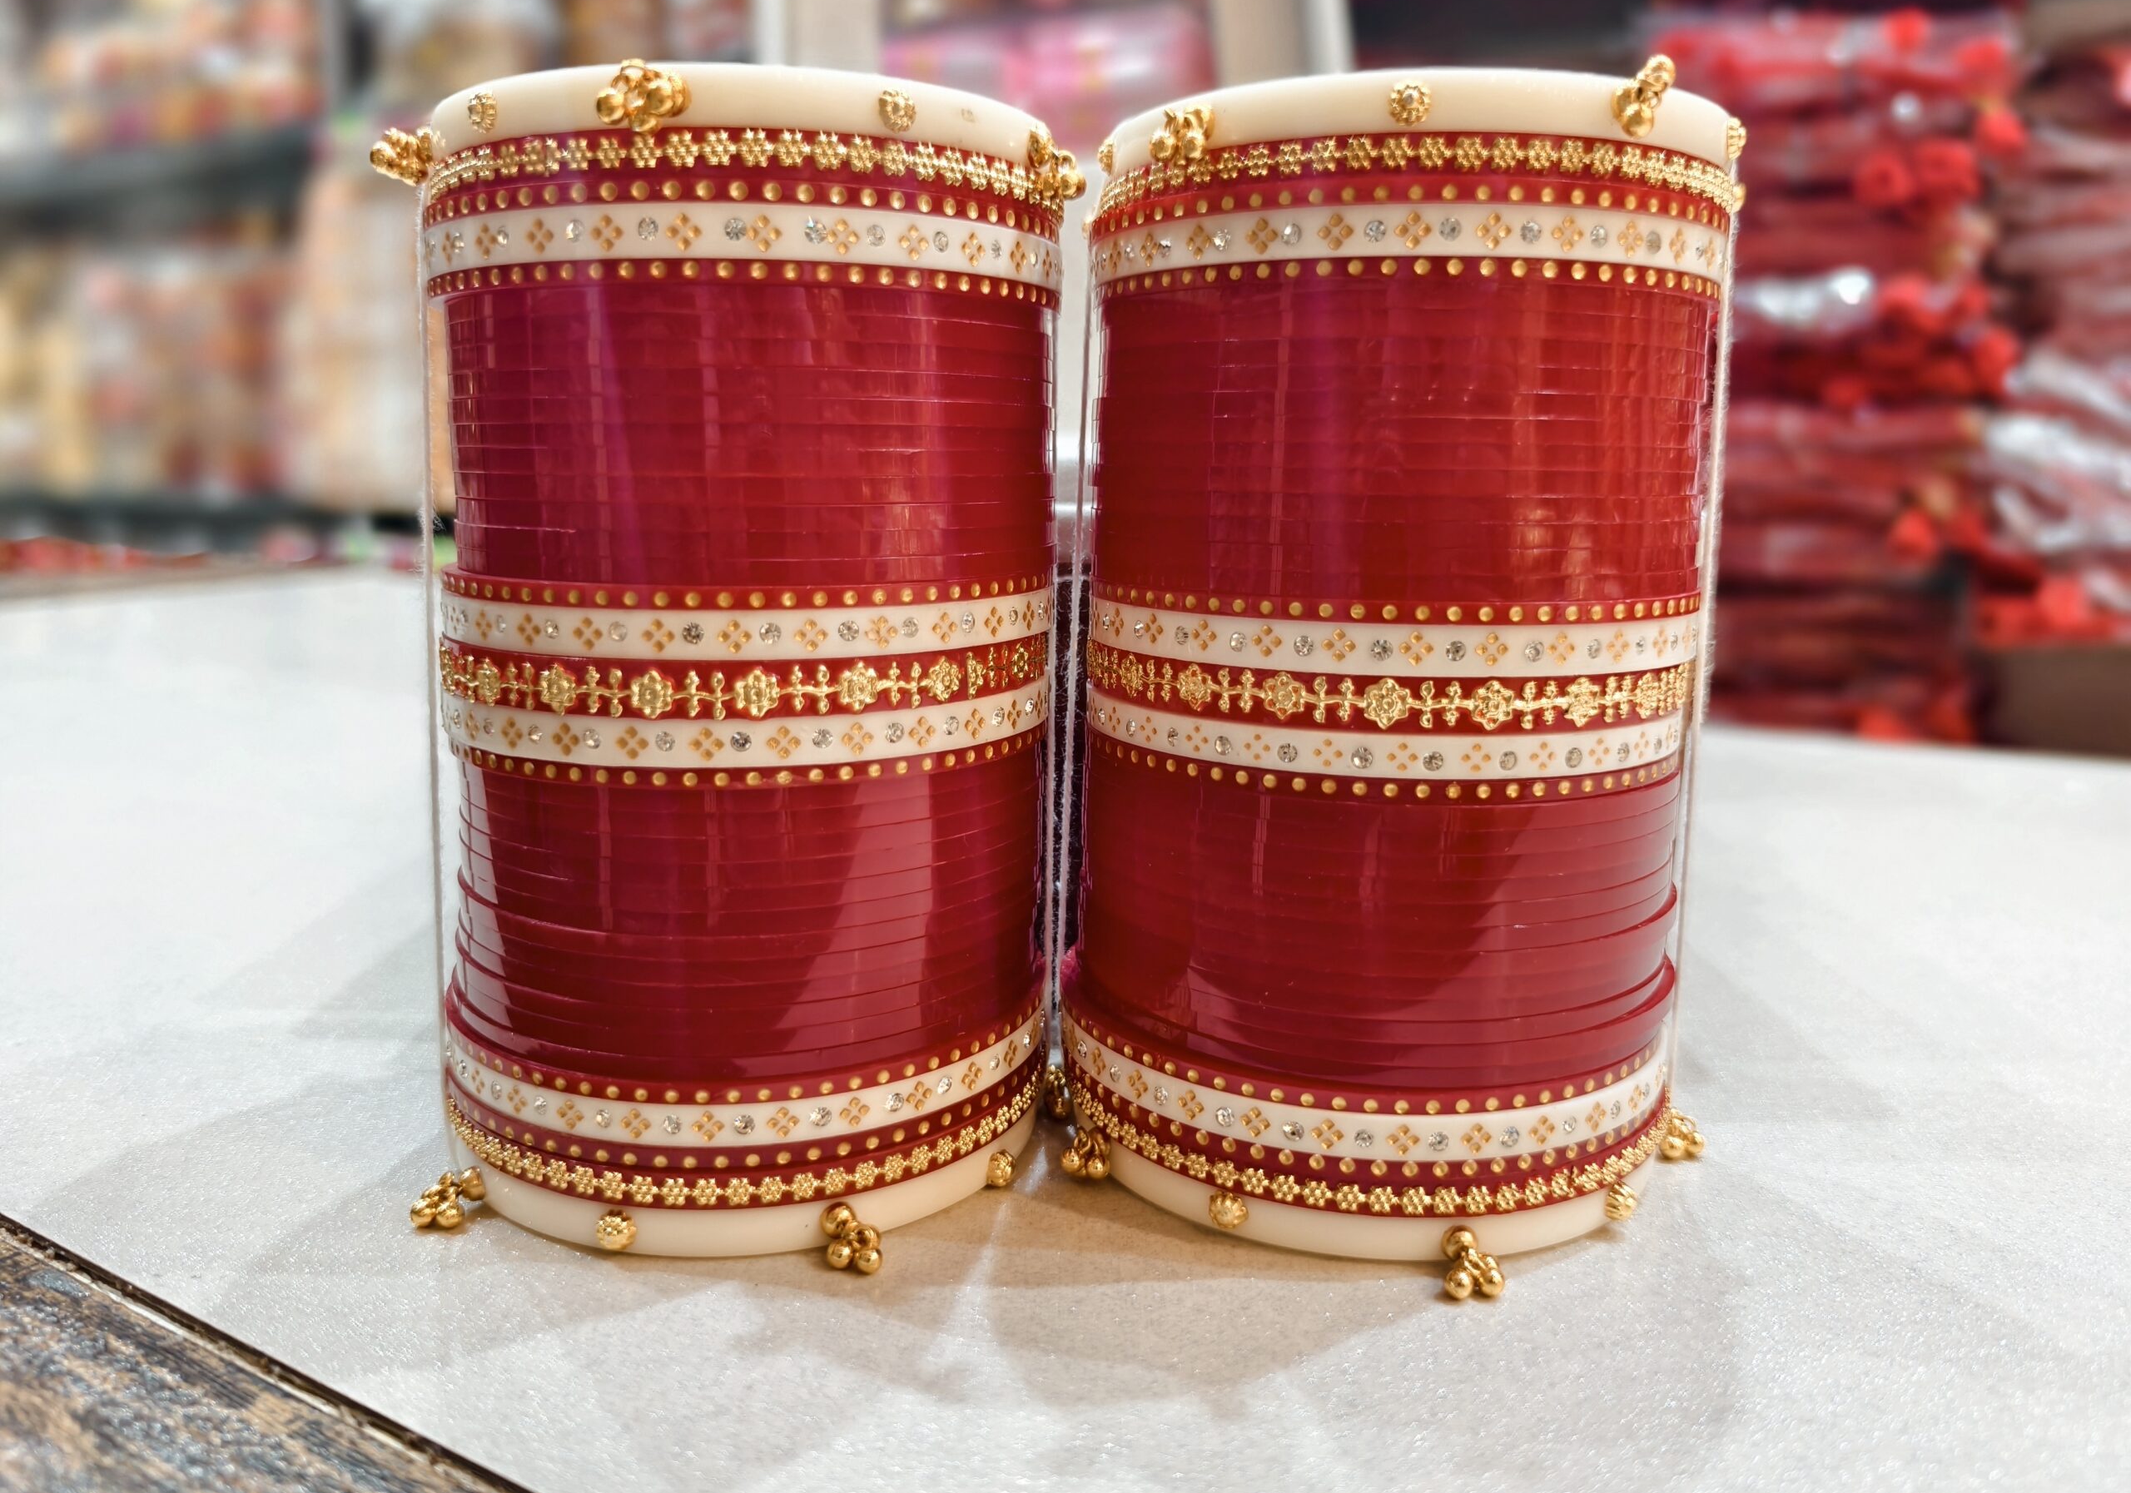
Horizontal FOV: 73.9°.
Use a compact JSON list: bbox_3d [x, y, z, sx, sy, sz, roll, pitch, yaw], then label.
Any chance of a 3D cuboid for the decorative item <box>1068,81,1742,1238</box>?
[{"bbox_3d":[0.038,-0.010,0.177,0.078,0.121,0.078,1,11,0],"label":"decorative item"}]

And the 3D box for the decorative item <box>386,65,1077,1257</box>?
[{"bbox_3d":[-0.039,-0.011,0.177,0.078,0.121,0.078,1,11,0],"label":"decorative item"}]

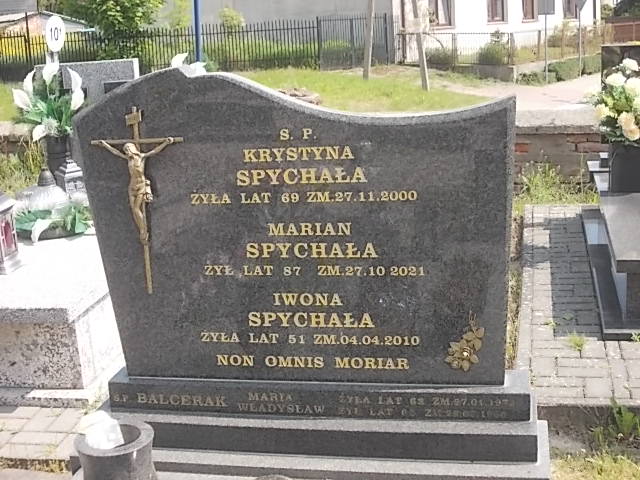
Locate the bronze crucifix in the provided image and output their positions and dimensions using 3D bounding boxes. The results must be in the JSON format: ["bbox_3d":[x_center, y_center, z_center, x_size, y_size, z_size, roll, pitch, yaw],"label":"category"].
[{"bbox_3d":[-0.628,-0.134,3.326,0.341,0.666,0.060,-1,10,12],"label":"bronze crucifix"}]

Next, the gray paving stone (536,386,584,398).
[{"bbox_3d":[0.908,0.609,3.592,0.200,0.060,0.100,0,14,13],"label":"gray paving stone"}]

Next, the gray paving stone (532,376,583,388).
[{"bbox_3d":[0.929,0.584,3.687,0.200,0.060,0.100,0,14,13],"label":"gray paving stone"}]

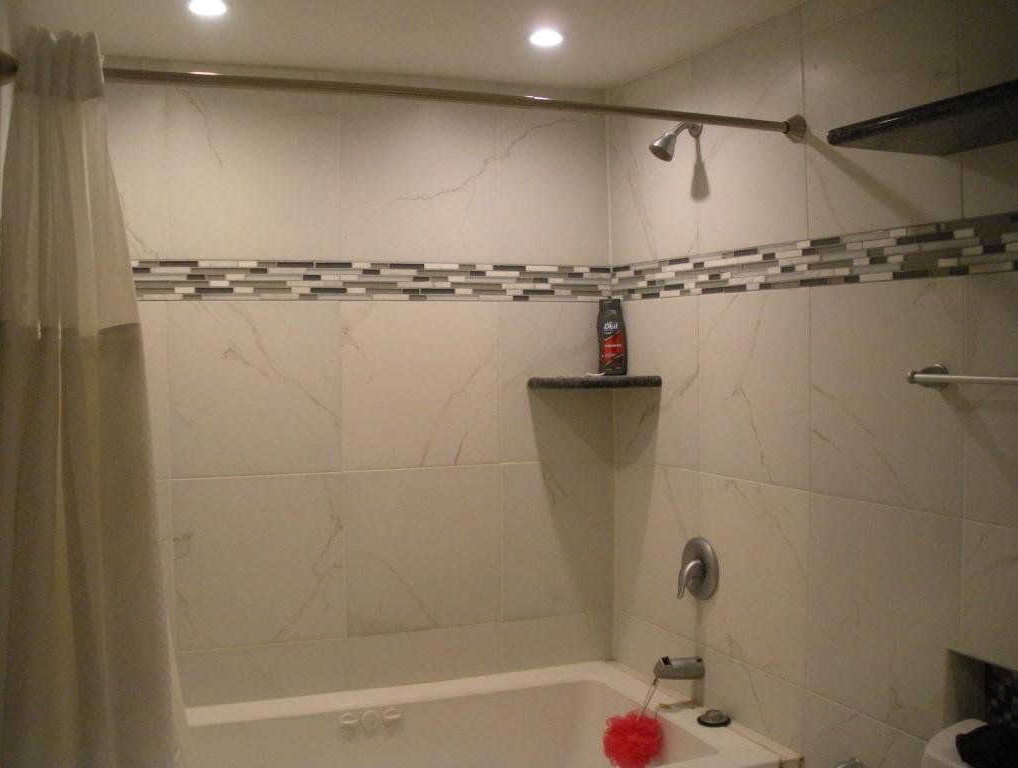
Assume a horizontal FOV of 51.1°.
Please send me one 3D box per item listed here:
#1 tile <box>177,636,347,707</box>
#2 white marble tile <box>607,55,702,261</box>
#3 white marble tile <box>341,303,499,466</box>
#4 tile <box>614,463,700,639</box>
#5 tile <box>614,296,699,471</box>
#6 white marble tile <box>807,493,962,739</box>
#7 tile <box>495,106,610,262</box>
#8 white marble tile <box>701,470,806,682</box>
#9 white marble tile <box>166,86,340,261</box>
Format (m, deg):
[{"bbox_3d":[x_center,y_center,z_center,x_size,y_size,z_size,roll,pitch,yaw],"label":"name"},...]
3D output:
[{"bbox_3d":[-0.642,0.763,2.803,0.459,0.153,0.012,-1,2,-23],"label":"tile"},{"bbox_3d":[0.393,-0.586,2.921,0.012,0.512,0.458,-1,2,-23],"label":"white marble tile"},{"bbox_3d":[-0.239,0.002,2.933,0.456,0.456,0.012,-1,2,-23],"label":"white marble tile"},{"bbox_3d":[0.407,0.448,2.966,0.012,0.456,0.456,-1,2,-23],"label":"tile"},{"bbox_3d":[0.404,-0.005,2.950,0.012,0.456,0.456,-1,2,-23],"label":"tile"},{"bbox_3d":[0.742,0.460,2.135,0.012,0.456,0.456,-1,2,-23],"label":"white marble tile"},{"bbox_3d":[0.132,-0.566,3.075,0.364,0.456,0.012,-1,2,-23],"label":"tile"},{"bbox_3d":[0.579,0.456,2.548,0.012,0.456,0.456,-1,2,-23],"label":"white marble tile"},{"bbox_3d":[-0.661,-0.552,2.758,0.452,0.460,0.012,-1,2,-24],"label":"white marble tile"}]

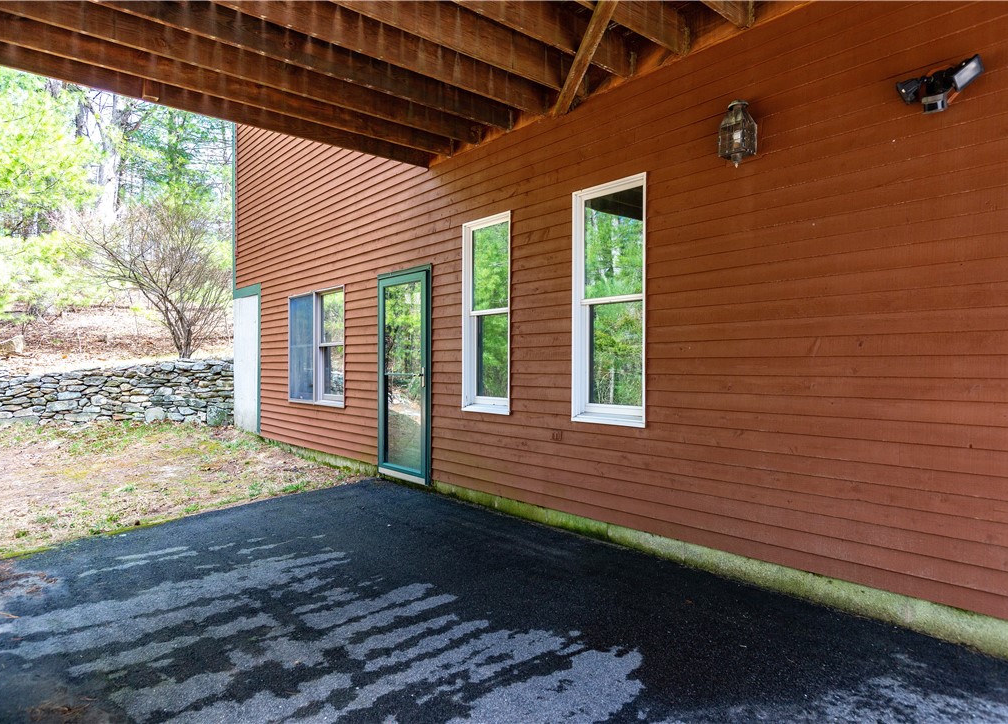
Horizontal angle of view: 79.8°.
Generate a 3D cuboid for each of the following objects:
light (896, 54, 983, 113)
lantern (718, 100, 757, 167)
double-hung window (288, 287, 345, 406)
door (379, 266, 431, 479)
[{"bbox_3d":[1.938,-1.204,2.689,0.170,0.224,0.322,1,-1,-42],"label":"light"},{"bbox_3d":[1.320,-1.280,3.391,0.190,0.375,0.160,1,-1,-42],"label":"lantern"},{"bbox_3d":[-2.345,-0.174,7.593,0.100,1.423,1.595,1,-1,-42],"label":"double-hung window"},{"bbox_3d":[-0.979,0.122,6.075,0.100,2.090,0.976,1,-1,-42],"label":"door"}]

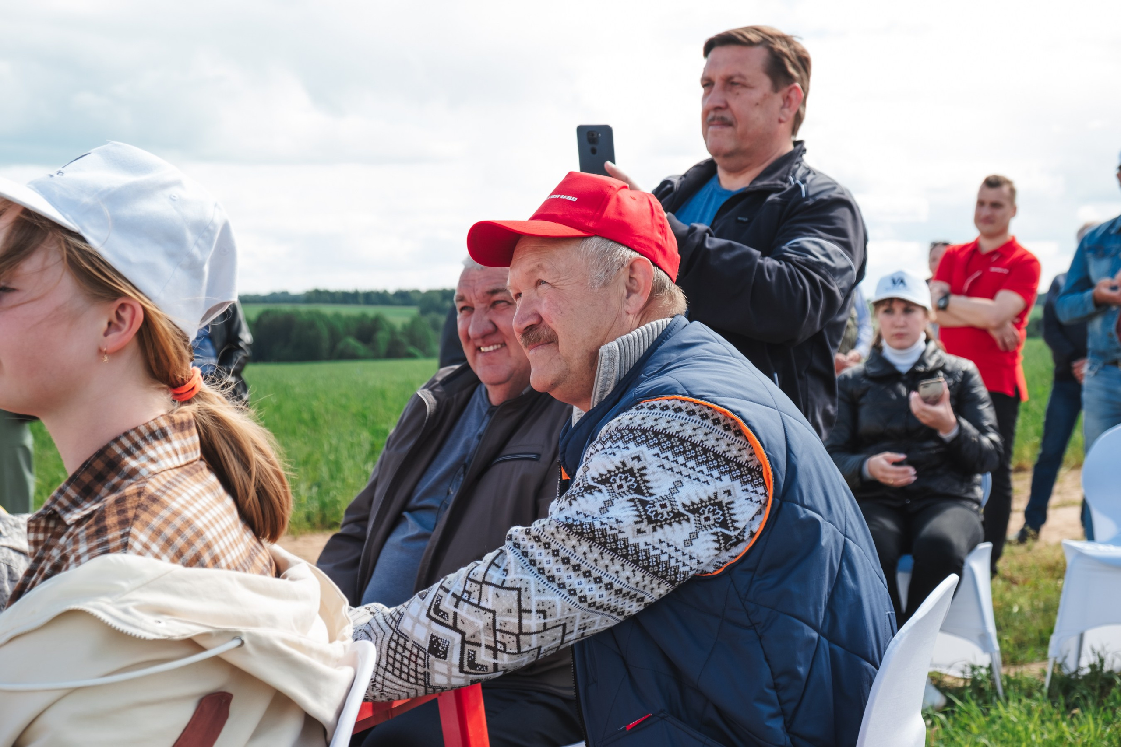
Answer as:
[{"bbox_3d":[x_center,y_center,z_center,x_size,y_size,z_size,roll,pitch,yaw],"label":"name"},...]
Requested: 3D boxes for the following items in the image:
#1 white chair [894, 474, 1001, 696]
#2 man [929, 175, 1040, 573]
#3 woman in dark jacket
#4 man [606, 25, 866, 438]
[{"bbox_3d":[1.150,0.554,6.050,0.520,0.850,0.560,1,2,16],"label":"white chair"},{"bbox_3d":[1.830,0.033,8.150,0.520,1.760,0.380,1,2,34],"label":"man"},{"bbox_3d":[1.110,0.332,5.960,0.570,1.300,0.680,0,2,13],"label":"woman in dark jacket"},{"bbox_3d":[0.310,0.185,3.640,0.580,1.740,0.580,-2,2,-43],"label":"man"}]

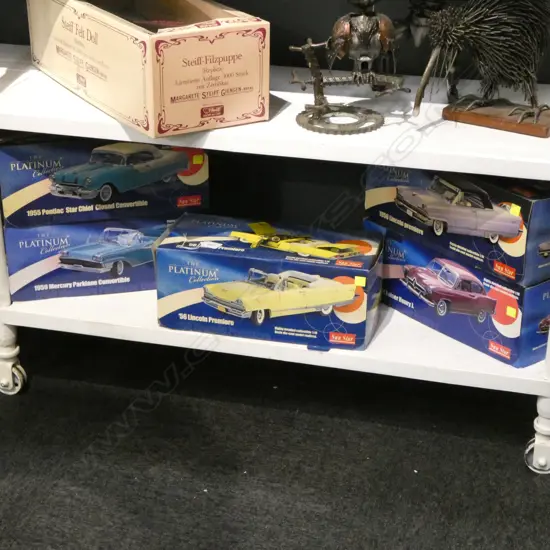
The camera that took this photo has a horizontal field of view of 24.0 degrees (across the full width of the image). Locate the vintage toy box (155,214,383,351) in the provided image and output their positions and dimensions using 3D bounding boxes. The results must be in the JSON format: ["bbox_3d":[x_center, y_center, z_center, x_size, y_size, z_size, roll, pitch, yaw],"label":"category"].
[{"bbox_3d":[-0.005,0.007,2.260,0.365,0.145,0.166,6,25,12],"label":"vintage toy box"}]

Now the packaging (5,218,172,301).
[{"bbox_3d":[-0.305,-0.064,2.350,0.355,0.143,0.161,-5,26,-11],"label":"packaging"}]

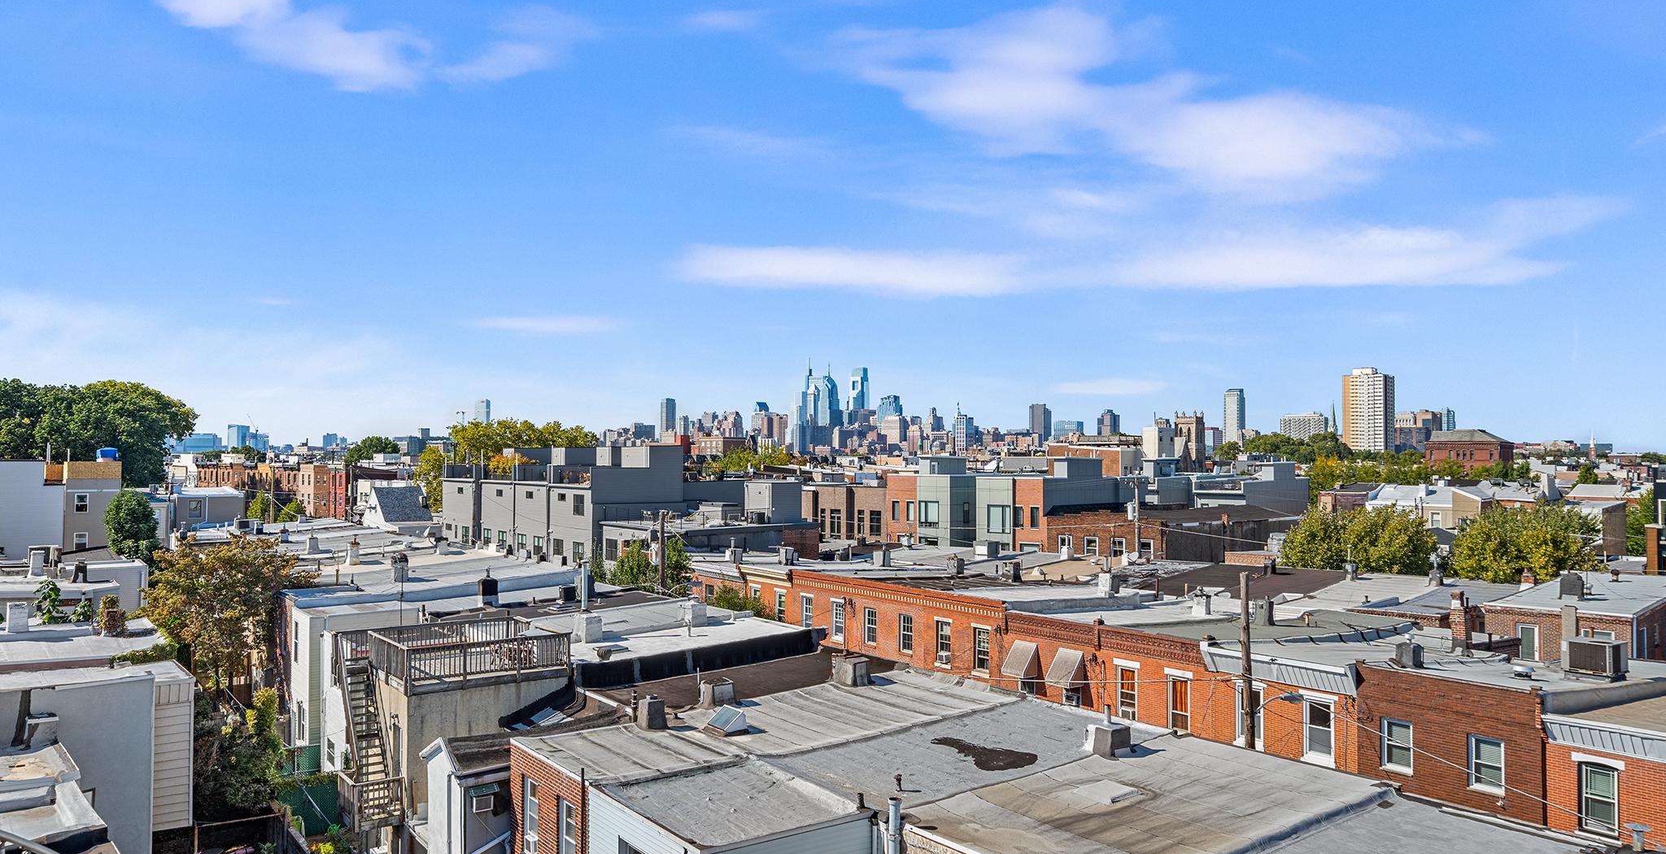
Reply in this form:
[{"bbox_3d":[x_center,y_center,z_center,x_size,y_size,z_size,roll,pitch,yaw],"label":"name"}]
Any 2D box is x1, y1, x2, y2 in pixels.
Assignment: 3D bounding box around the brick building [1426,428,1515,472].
[{"bbox_3d":[195.303,11.222,339.819,20.300,20.460,23.000,-1,-2,40],"label":"brick building"}]

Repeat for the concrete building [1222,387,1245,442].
[{"bbox_3d":[833.423,-6.074,2306.081,26.500,151.723,44.000,-1,-2,37],"label":"concrete building"}]

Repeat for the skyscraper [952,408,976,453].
[{"bbox_3d":[323.726,19.600,2735.000,31.000,103.000,37.000,-1,-2,37],"label":"skyscraper"}]

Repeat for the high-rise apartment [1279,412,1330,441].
[{"bbox_3d":[887.819,18.641,2090.301,80.000,92.187,28.000,-1,-2,37],"label":"high-rise apartment"}]

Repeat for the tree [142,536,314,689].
[{"bbox_3d":[-25.471,8.873,46.769,6.600,8.689,6.500,1,-2,-28],"label":"tree"}]

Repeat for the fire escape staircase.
[{"bbox_3d":[-13.311,8.577,31.536,1.200,4.900,3.100,1,-2,-37],"label":"fire escape staircase"}]

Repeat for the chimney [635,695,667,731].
[{"bbox_3d":[-4.122,6.474,25.165,0.500,0.660,0.580,1,-2,-37],"label":"chimney"}]

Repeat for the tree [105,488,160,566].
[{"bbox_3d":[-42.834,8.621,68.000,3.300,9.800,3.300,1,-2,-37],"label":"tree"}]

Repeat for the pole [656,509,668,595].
[{"bbox_3d":[-7.123,8.489,46.400,0.320,10.200,0.320,1,-2,-37],"label":"pole"}]

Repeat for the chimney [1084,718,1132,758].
[{"bbox_3d":[5.665,6.390,22.757,0.620,0.620,0.720,1,-2,-37],"label":"chimney"}]

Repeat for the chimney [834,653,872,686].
[{"bbox_3d":[0.474,5.845,26.808,0.520,0.660,0.840,1,-2,-36],"label":"chimney"}]

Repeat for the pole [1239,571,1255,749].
[{"bbox_3d":[8.343,7.698,22.073,0.300,9.651,0.300,1,-2,-36],"label":"pole"}]

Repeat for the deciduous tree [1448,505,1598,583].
[{"bbox_3d":[38.484,9.011,61.771,7.400,9.255,7.200,-1,-2,32],"label":"deciduous tree"}]

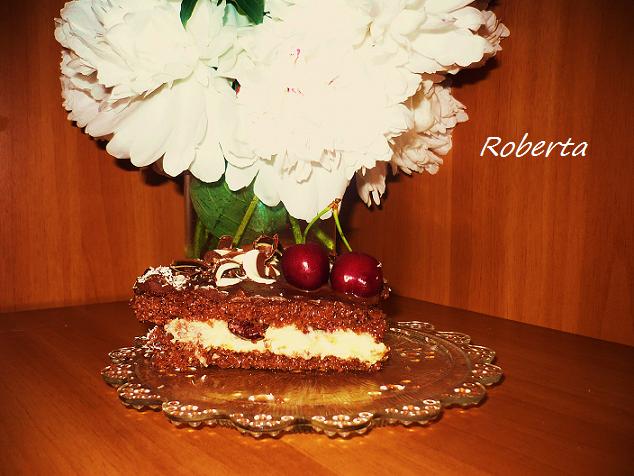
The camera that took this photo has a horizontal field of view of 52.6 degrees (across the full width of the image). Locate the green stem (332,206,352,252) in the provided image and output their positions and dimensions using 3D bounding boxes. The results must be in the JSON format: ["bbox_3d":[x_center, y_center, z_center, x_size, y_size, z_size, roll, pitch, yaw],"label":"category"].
[{"bbox_3d":[0.013,-0.005,0.328,0.011,0.025,0.008,1,7,8],"label":"green stem"}]

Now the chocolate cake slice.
[{"bbox_3d":[-0.025,0.032,0.338,0.126,0.061,0.056,1,7,6],"label":"chocolate cake slice"}]

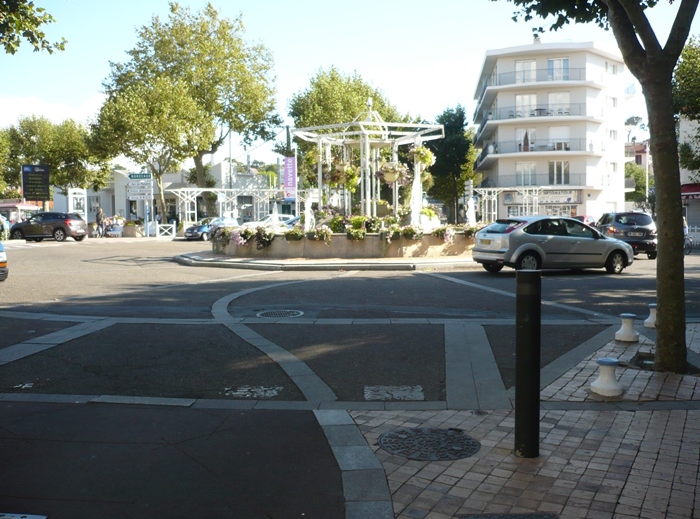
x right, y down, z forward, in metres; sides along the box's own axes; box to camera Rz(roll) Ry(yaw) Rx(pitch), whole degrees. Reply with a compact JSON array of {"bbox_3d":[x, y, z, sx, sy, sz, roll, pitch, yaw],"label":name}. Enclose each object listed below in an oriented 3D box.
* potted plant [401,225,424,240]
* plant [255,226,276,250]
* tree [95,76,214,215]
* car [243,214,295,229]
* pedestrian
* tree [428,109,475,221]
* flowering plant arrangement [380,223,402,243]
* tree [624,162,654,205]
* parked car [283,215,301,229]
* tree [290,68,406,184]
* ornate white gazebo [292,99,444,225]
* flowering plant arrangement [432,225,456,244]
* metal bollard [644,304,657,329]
[{"bbox_3d":[1.960,-0.847,22.200,0.750,0.460,0.420,0,4,2],"label":"potted plant"},{"bbox_3d":[-2.615,-0.680,21.901,0.681,0.743,0.500,3,5,38],"label":"plant"},{"bbox_3d":[-12.641,-6.432,46.000,7.400,10.000,7.000,0,4,0],"label":"tree"},{"bbox_3d":[-5.118,-2.117,45.000,3.900,1.470,1.700,-3,5,-41],"label":"car"},{"bbox_3d":[-14.717,-2.114,41.800,0.550,1.730,0.420,-2,4,-20],"label":"pedestrian"},{"bbox_3d":[6.129,-5.246,42.751,3.300,8.015,3.200,0,4,0],"label":"tree"},{"bbox_3d":[1.302,-0.815,22.200,0.680,0.600,0.420,-1,4,-6],"label":"flowering plant arrangement"},{"bbox_3d":[30.064,-6.612,73.000,4.600,6.600,4.600,0,4,0],"label":"tree"},{"bbox_3d":[-3.068,-1.993,43.000,4.000,1.470,1.720,-4,5,-44],"label":"parked car"},{"bbox_3d":[-0.167,-7.675,50.607,8.791,11.919,8.500,0,4,0],"label":"tree"},{"bbox_3d":[0.774,-3.418,26.333,5.500,5.079,5.900,0,4,6],"label":"ornate white gazebo"},{"bbox_3d":[3.084,-0.816,23.100,0.720,0.560,0.450,-3,5,-34],"label":"flowering plant arrangement"},{"bbox_3d":[4.122,0.762,9.550,0.290,0.335,0.290,0,4,0],"label":"metal bollard"}]

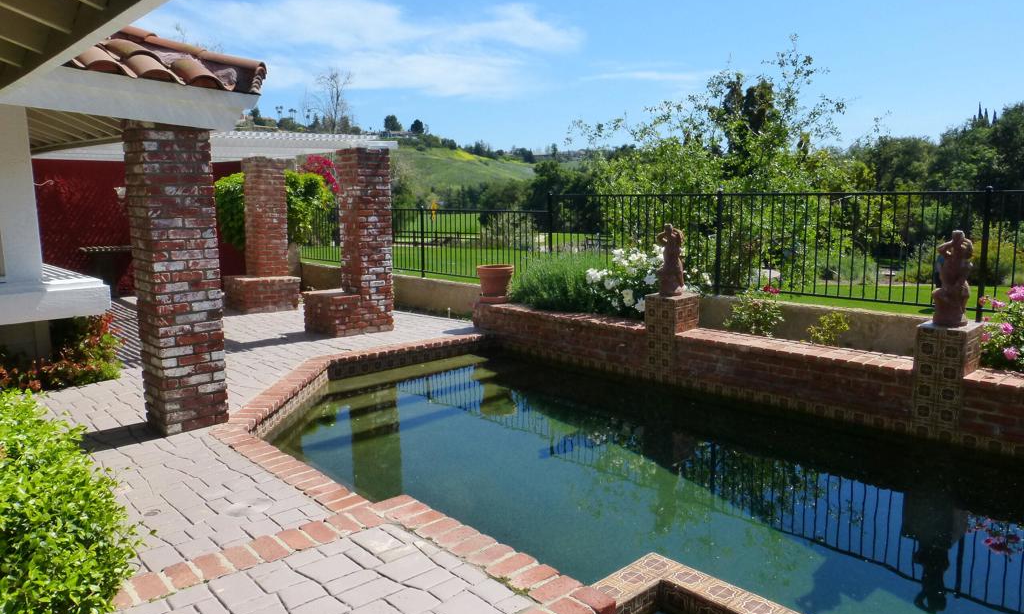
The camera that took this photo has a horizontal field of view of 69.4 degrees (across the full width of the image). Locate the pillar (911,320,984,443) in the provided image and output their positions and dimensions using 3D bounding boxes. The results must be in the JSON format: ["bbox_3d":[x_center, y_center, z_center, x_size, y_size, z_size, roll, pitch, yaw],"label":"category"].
[{"bbox_3d":[3.136,0.520,5.338,0.370,0.777,0.310,-9,12,-44],"label":"pillar"}]

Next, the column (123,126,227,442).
[{"bbox_3d":[-2.220,-0.186,4.901,0.400,1.970,0.395,-8,11,-43],"label":"column"}]

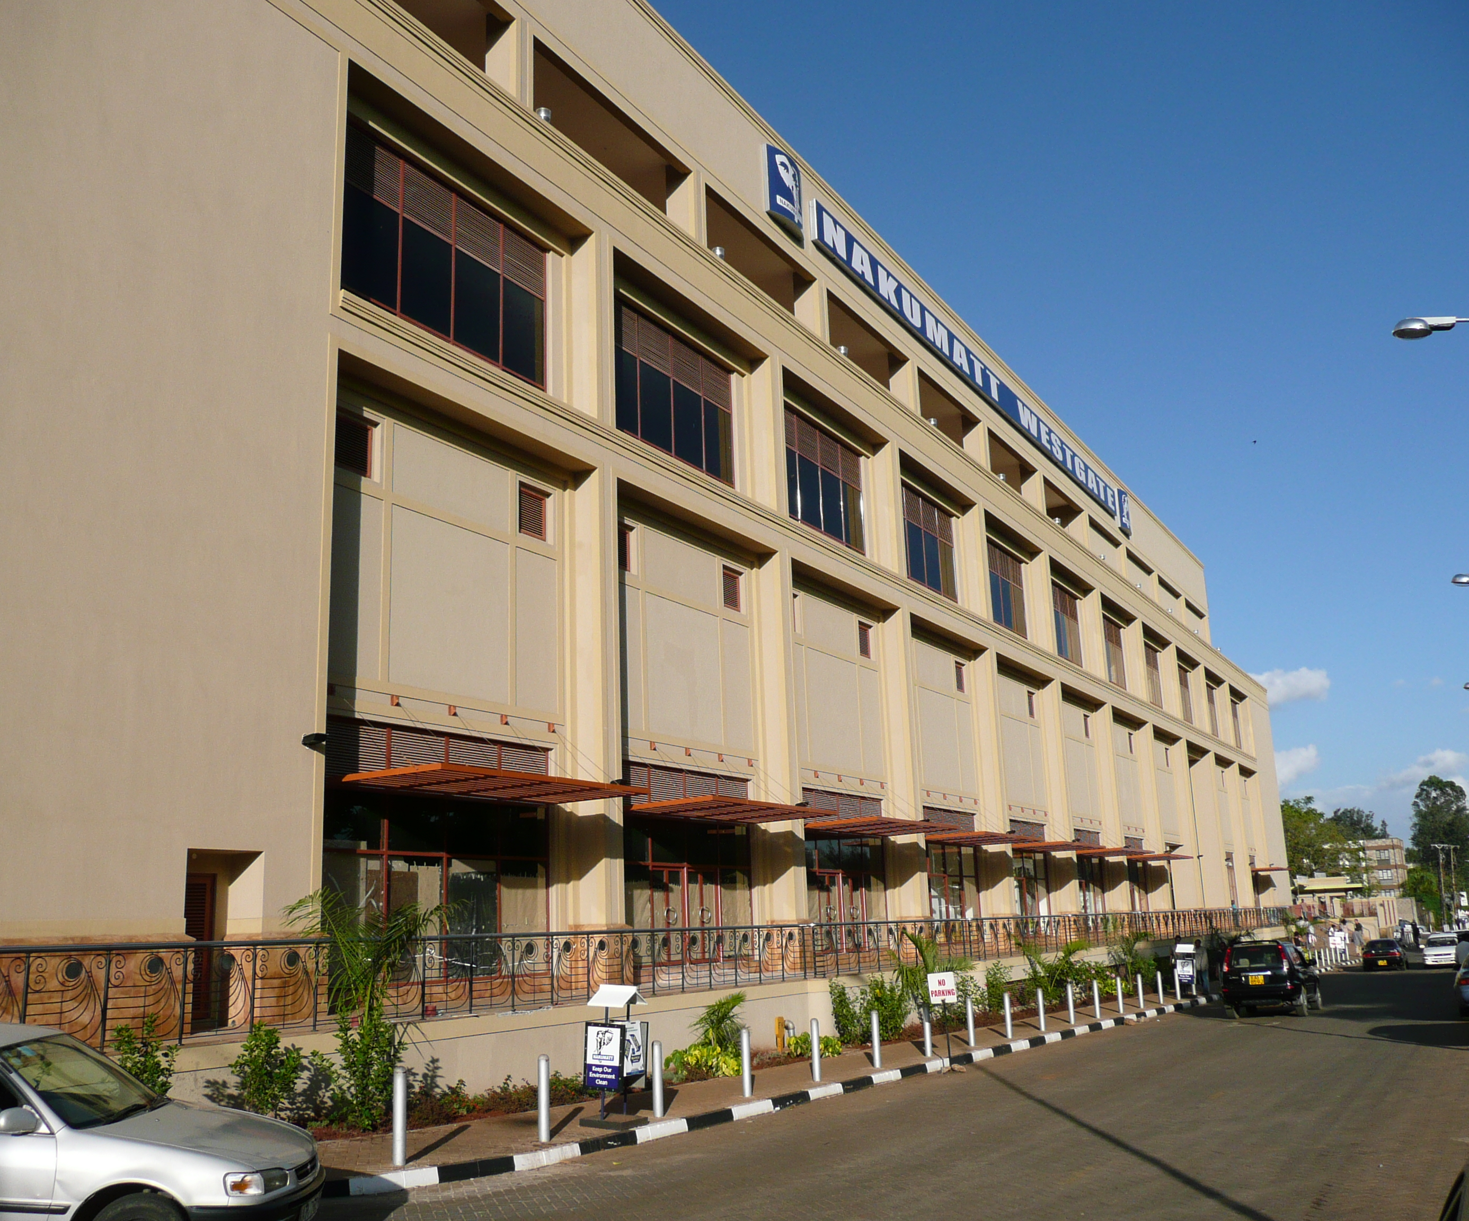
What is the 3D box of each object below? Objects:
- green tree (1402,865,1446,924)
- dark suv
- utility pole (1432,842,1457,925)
[{"bbox_3d":[74.264,30.652,142.000,4.400,6.600,4.400,-10,-16,29],"label":"green tree"},{"bbox_3d":[13.358,9.072,32.636,1.770,1.730,4.500,-10,-16,29],"label":"dark suv"},{"bbox_3d":[81.056,31.075,150.000,2.400,9.200,0.600,-10,-16,29],"label":"utility pole"}]

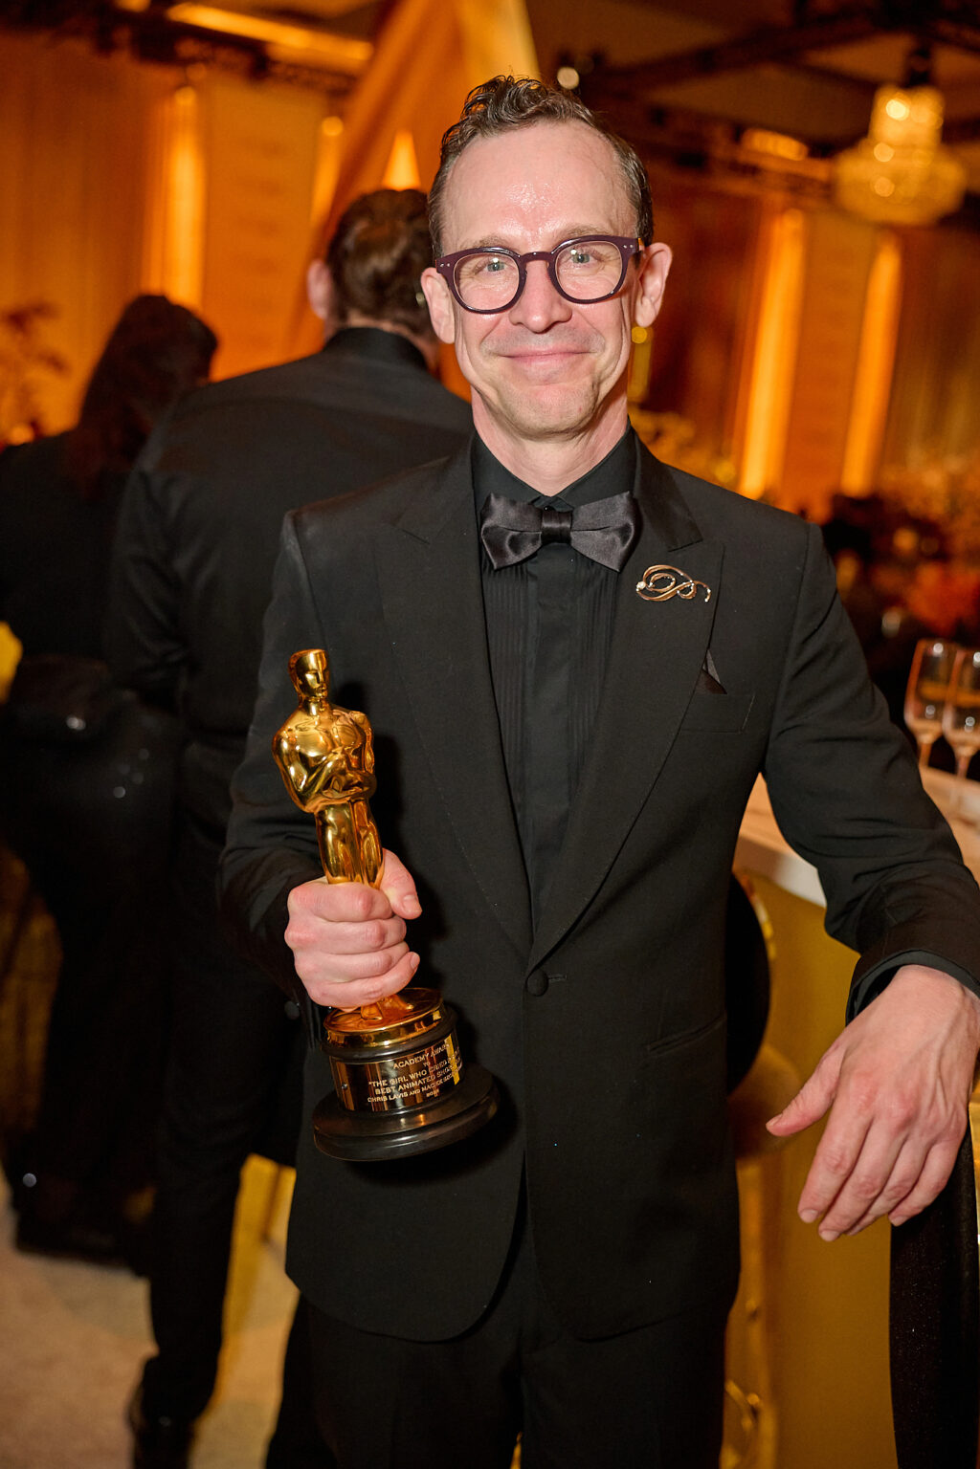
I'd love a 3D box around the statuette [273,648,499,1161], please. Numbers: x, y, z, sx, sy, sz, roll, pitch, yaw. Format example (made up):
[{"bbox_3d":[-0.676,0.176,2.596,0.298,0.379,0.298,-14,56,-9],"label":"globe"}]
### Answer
[{"bbox_3d":[-0.091,0.111,0.996,0.133,0.343,0.133,-16,9,-31],"label":"statuette"}]

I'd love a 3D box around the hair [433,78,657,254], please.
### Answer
[{"bbox_3d":[0.045,-0.400,1.117,0.167,0.170,0.185,-3,14,6],"label":"hair"}]

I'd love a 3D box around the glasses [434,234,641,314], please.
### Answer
[{"bbox_3d":[0.040,-0.340,1.070,0.142,0.046,0.145,-3,14,6],"label":"glasses"}]

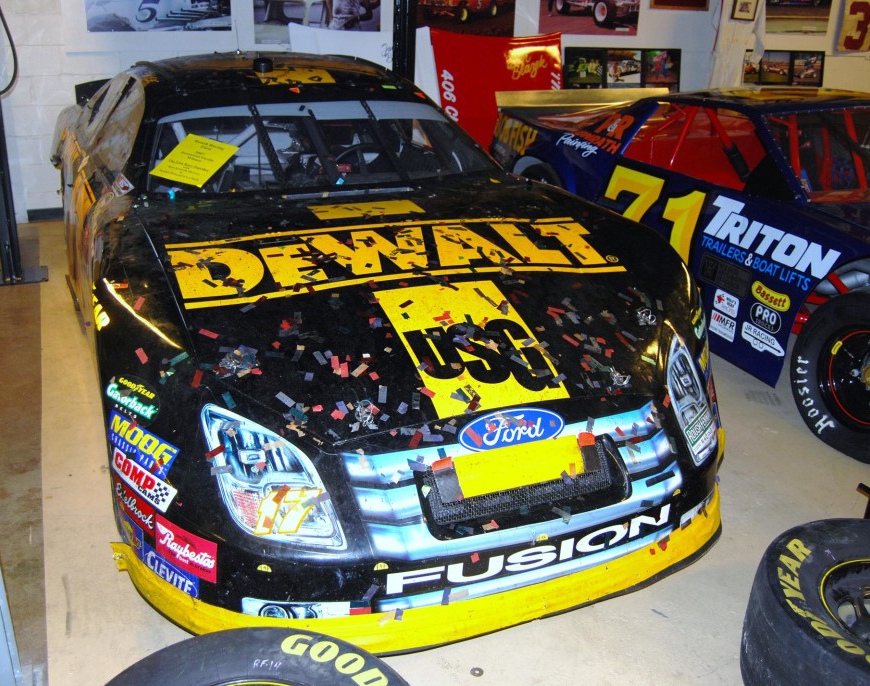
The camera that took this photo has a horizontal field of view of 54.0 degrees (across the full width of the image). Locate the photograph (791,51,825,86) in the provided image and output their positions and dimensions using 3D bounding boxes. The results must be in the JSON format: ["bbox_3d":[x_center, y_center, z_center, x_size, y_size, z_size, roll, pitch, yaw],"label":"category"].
[{"bbox_3d":[3.854,-2.838,8.839,0.450,0.360,0.025,-7,22,-25],"label":"photograph"}]

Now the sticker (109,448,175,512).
[{"bbox_3d":[-0.702,0.328,2.046,0.210,0.078,0.010,29,17,28],"label":"sticker"}]

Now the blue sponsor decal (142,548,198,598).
[{"bbox_3d":[-0.622,0.534,2.013,0.207,0.067,0.010,17,20,34],"label":"blue sponsor decal"}]

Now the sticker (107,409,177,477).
[{"bbox_3d":[-0.708,0.245,2.060,0.210,0.095,0.010,26,15,28],"label":"sticker"}]

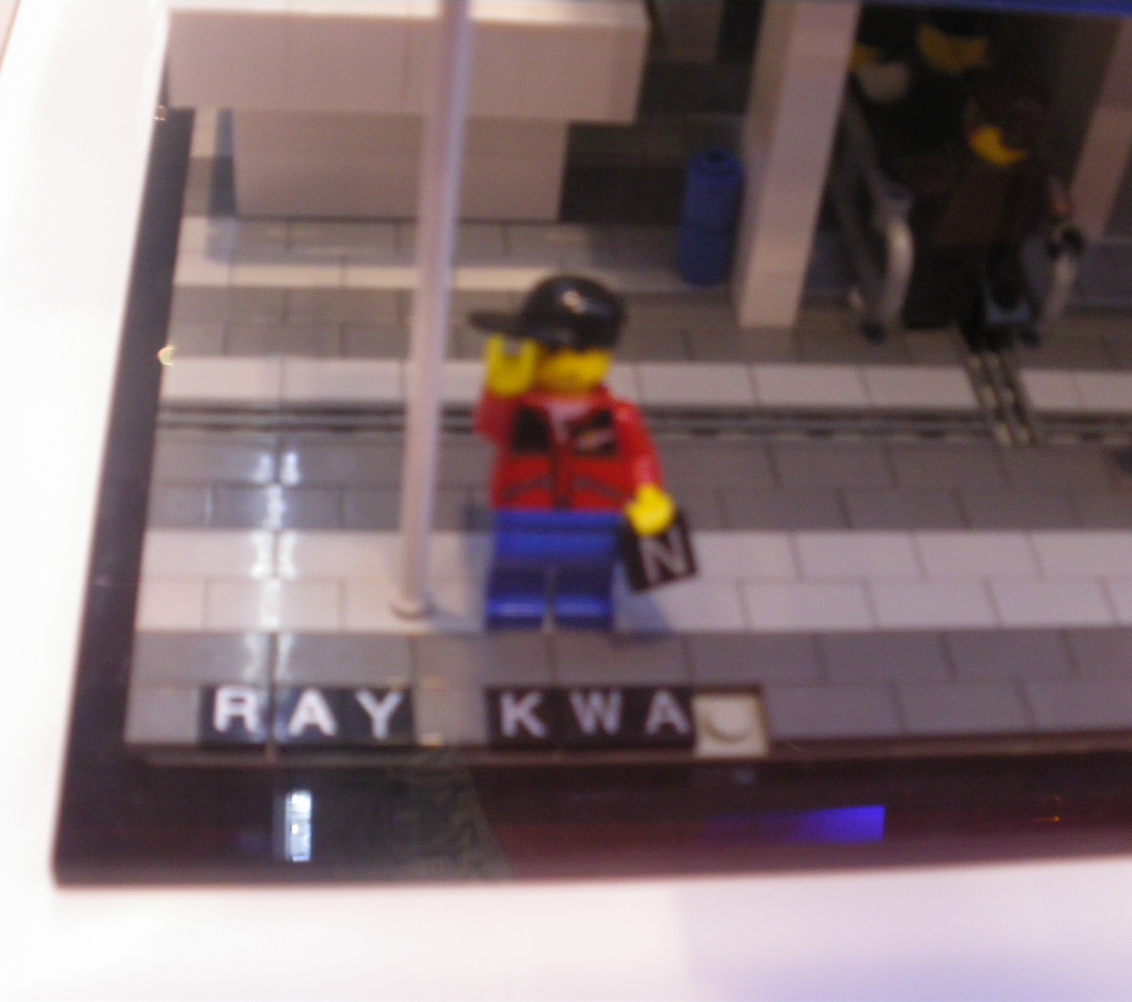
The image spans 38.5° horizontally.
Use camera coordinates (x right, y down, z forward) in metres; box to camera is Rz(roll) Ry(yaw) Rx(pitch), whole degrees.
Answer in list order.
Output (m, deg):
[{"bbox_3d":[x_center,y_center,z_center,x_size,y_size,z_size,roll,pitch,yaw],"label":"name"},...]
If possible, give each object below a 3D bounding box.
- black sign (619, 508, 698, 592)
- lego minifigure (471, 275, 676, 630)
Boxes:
[{"bbox_3d":[0.010,0.006,0.188,0.008,0.003,0.008,-13,89,-23],"label":"black sign"},{"bbox_3d":[0.001,-0.005,0.180,0.024,0.042,0.015,0,46,-7],"label":"lego minifigure"}]

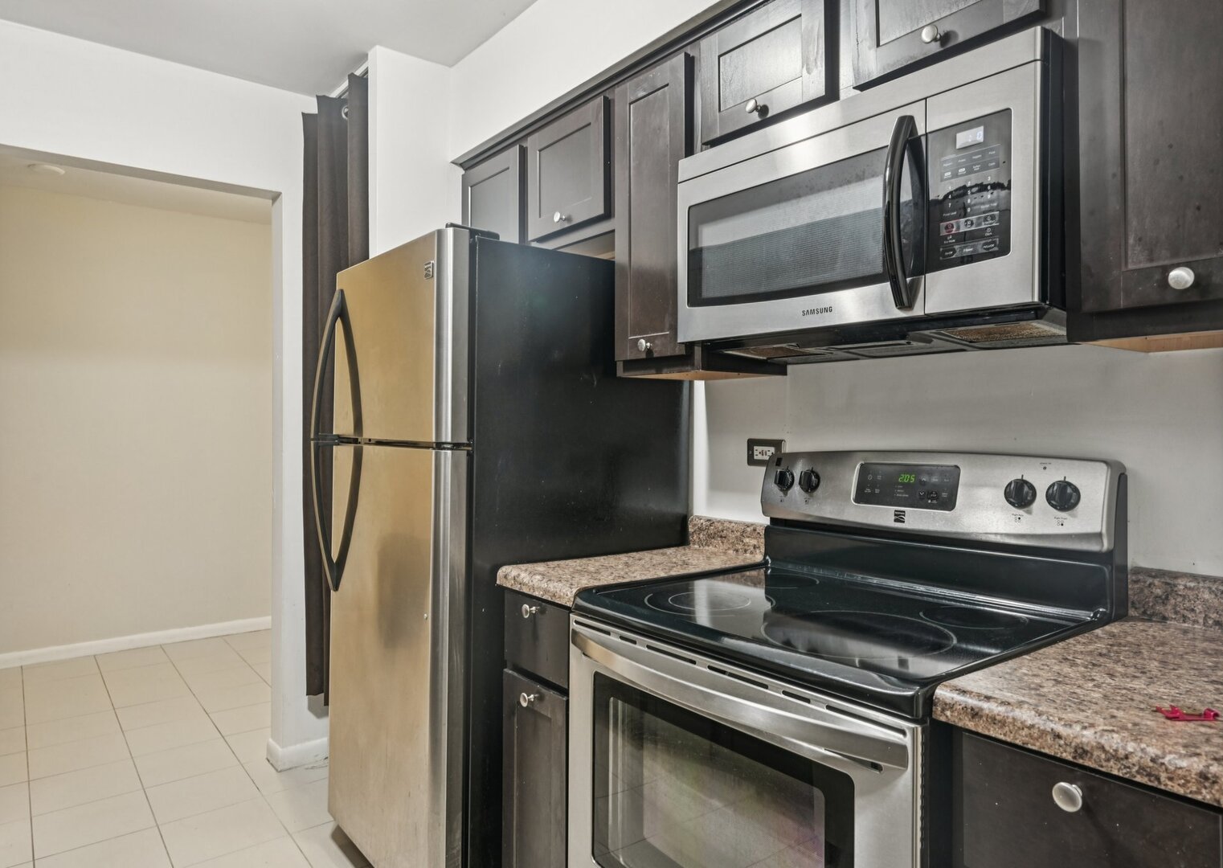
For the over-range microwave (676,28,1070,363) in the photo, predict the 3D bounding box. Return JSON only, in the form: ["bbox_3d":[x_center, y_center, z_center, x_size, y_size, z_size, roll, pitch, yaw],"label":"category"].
[{"bbox_3d":[0.538,-0.394,1.485,0.390,0.437,0.757,0,0,-40],"label":"over-range microwave"}]

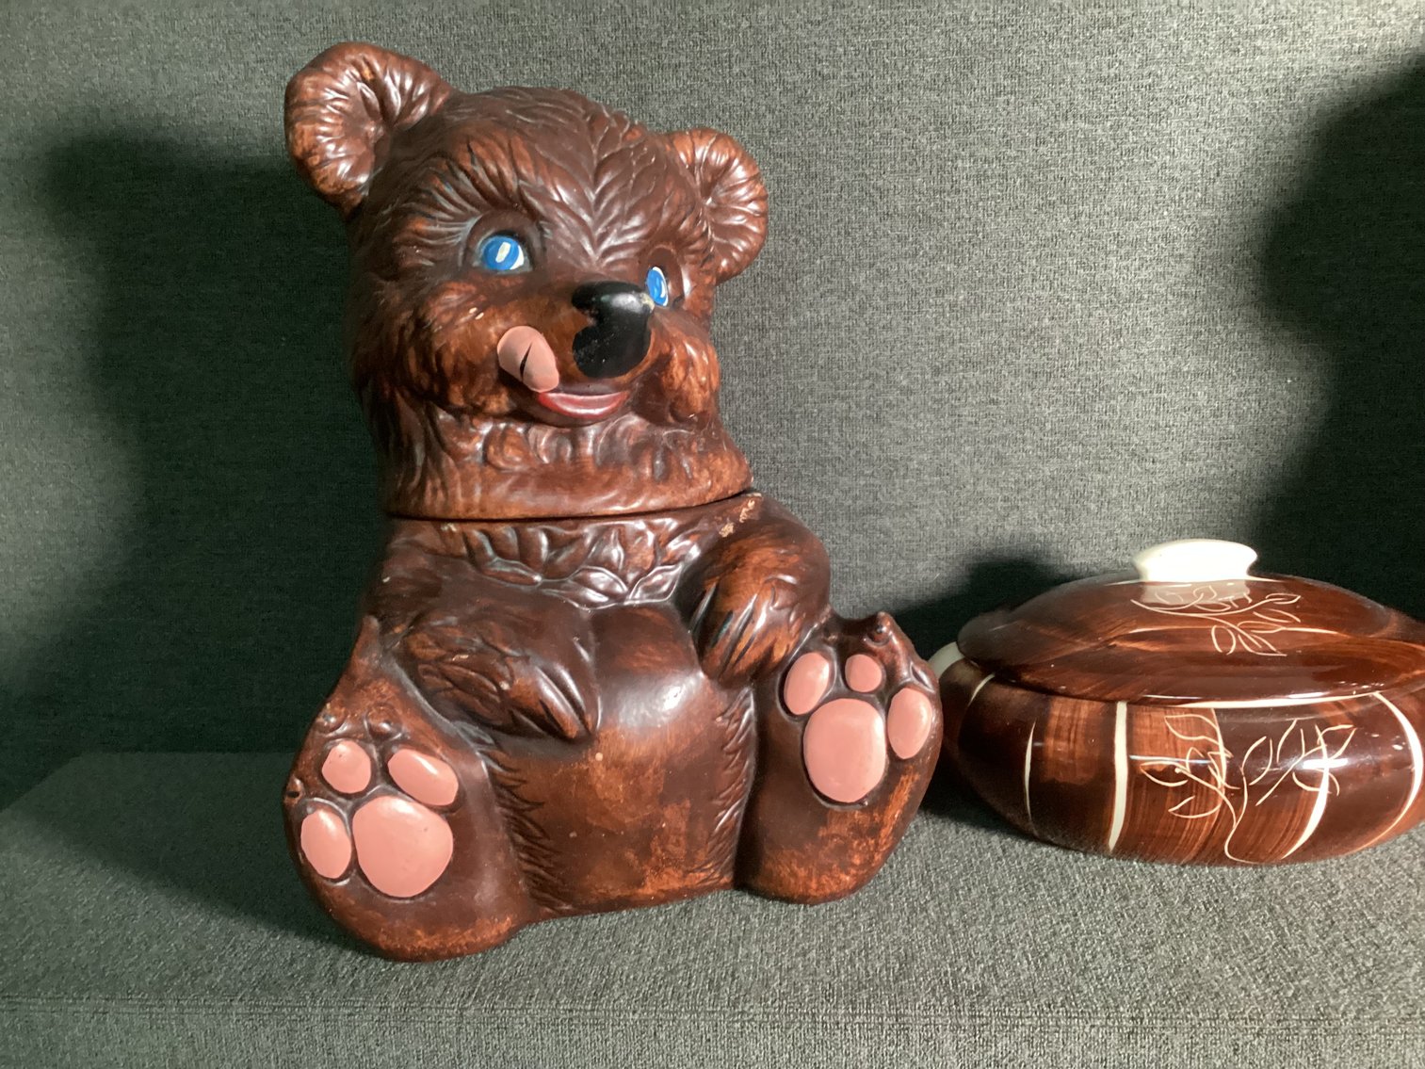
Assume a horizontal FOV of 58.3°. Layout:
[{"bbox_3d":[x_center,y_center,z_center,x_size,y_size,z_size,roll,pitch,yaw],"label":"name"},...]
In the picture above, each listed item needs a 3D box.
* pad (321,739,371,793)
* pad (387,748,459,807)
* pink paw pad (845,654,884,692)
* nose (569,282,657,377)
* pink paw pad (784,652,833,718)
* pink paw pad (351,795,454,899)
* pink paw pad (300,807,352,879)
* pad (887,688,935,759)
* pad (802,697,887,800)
[{"bbox_3d":[-0.126,0.080,0.441,0.018,0.018,0.009,-3,2,-2],"label":"pad"},{"bbox_3d":[-0.099,0.083,0.439,0.025,0.021,0.010,-5,0,-12],"label":"pad"},{"bbox_3d":[0.057,0.051,0.475,0.015,0.015,0.008,-9,3,-24],"label":"pink paw pad"},{"bbox_3d":[-0.033,-0.068,0.423,0.029,0.032,0.022,0,12,-27],"label":"nose"},{"bbox_3d":[0.035,0.055,0.467,0.018,0.023,0.009,-7,3,-19],"label":"pink paw pad"},{"bbox_3d":[-0.106,0.107,0.437,0.035,0.036,0.011,-4,2,-5],"label":"pink paw pad"},{"bbox_3d":[-0.133,0.106,0.440,0.018,0.025,0.010,0,2,8],"label":"pink paw pad"},{"bbox_3d":[0.075,0.071,0.481,0.021,0.026,0.010,-13,7,-36],"label":"pad"},{"bbox_3d":[0.049,0.079,0.469,0.035,0.039,0.011,-9,3,-24],"label":"pad"}]

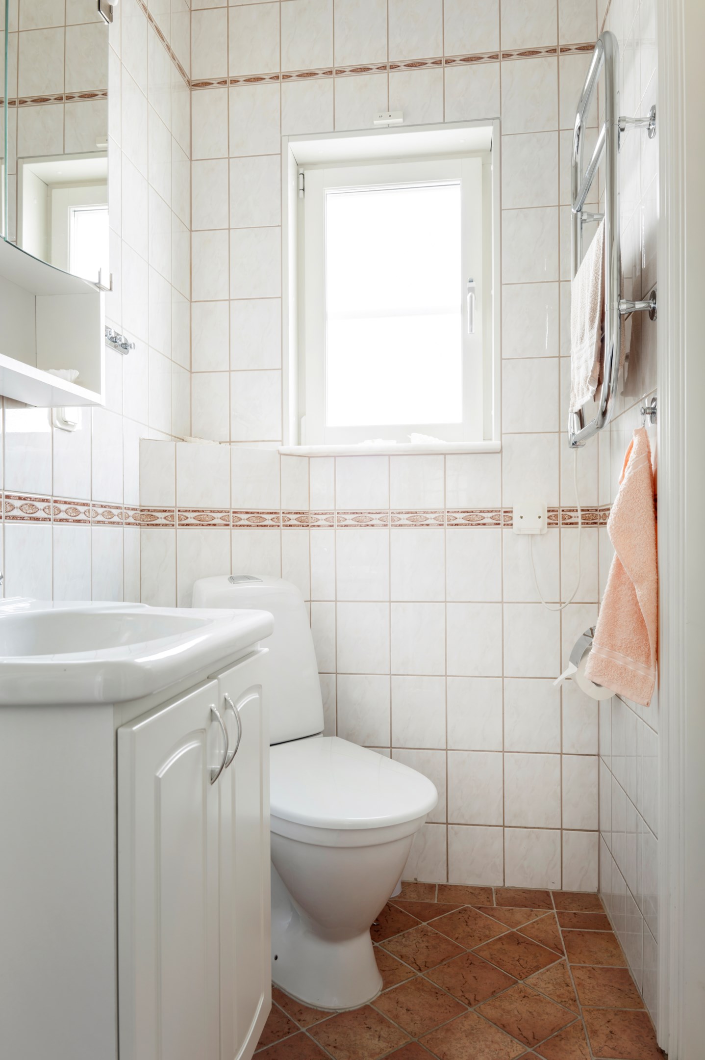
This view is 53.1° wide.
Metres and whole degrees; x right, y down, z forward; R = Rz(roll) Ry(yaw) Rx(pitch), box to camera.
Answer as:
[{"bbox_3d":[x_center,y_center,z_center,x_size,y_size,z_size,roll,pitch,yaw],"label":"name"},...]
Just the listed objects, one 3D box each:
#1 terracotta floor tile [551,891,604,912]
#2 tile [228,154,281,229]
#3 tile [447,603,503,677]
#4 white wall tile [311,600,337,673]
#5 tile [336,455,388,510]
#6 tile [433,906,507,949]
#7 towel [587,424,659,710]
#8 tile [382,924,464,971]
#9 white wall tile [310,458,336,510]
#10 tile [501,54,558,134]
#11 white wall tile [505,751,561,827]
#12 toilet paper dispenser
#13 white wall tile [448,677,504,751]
[{"bbox_3d":[0.581,0.965,1.822,0.123,0.010,0.092,0,0,8],"label":"terracotta floor tile"},{"bbox_3d":[-0.278,-0.964,2.017,0.149,0.200,0.010,0,0,8],"label":"tile"},{"bbox_3d":[0.333,0.298,1.922,0.149,0.199,0.010,0,0,8],"label":"tile"},{"bbox_3d":[-0.080,0.300,1.980,0.070,0.199,0.010,0,0,8],"label":"white wall tile"},{"bbox_3d":[0.029,-0.130,1.962,0.150,0.149,0.009,0,0,8],"label":"tile"},{"bbox_3d":[0.281,0.962,1.703,0.142,0.009,0.142,0,0,-37],"label":"tile"},{"bbox_3d":[0.518,0.062,1.386,0.111,0.515,0.237,0,0,8],"label":"towel"},{"bbox_3d":[0.162,0.963,1.619,0.142,0.009,0.142,0,0,-37],"label":"tile"},{"bbox_3d":[-0.084,-0.132,1.990,0.068,0.146,0.010,0,0,8],"label":"white wall tile"},{"bbox_3d":[0.476,-1.162,1.898,0.149,0.196,0.010,0,0,8],"label":"tile"},{"bbox_3d":[0.486,0.703,1.912,0.149,0.198,0.010,0,0,8],"label":"white wall tile"},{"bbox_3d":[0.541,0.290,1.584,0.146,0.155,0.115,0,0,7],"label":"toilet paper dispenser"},{"bbox_3d":[0.334,0.500,1.923,0.149,0.198,0.010,0,0,8],"label":"white wall tile"}]

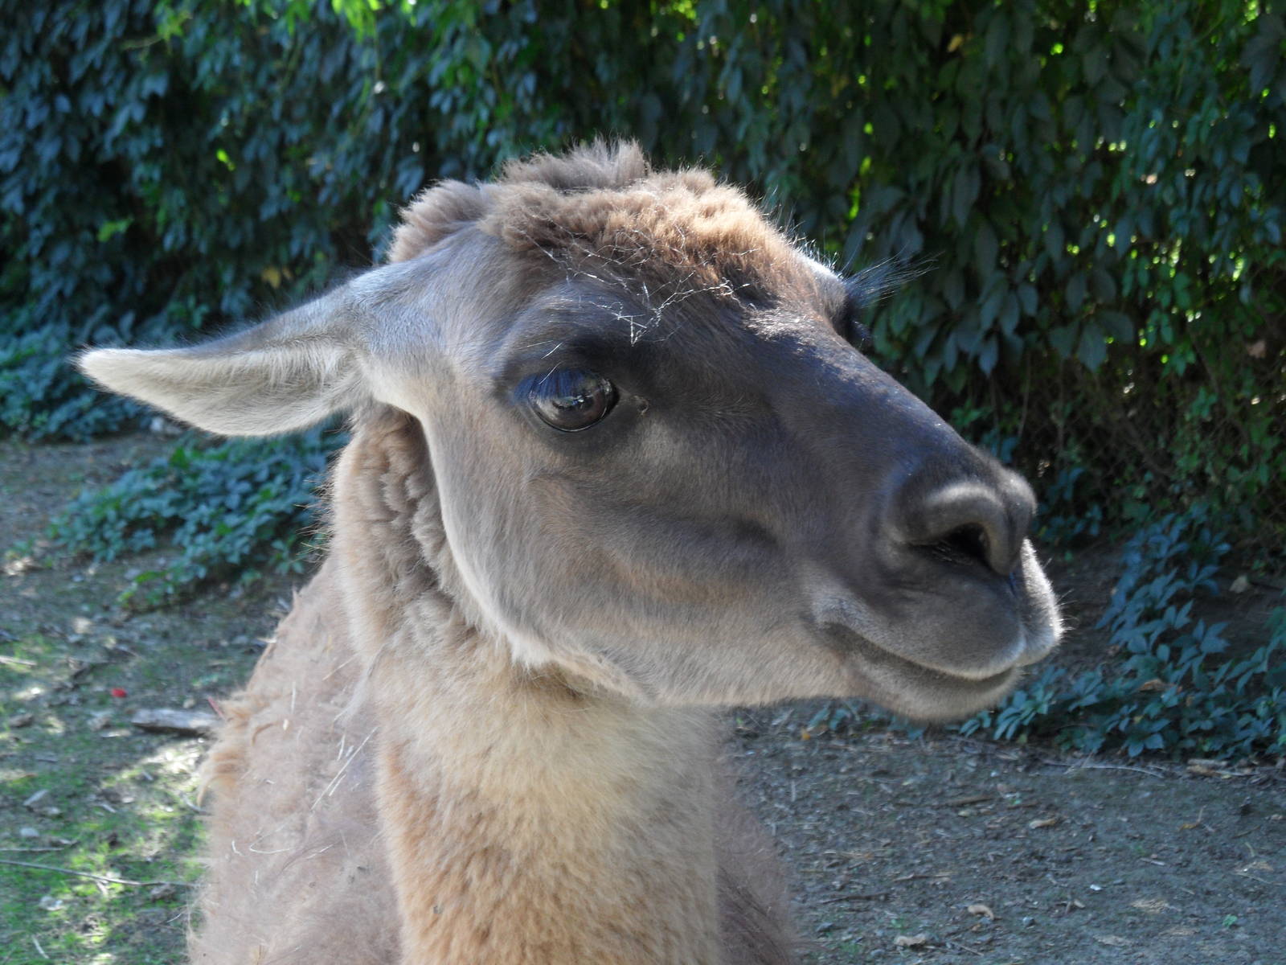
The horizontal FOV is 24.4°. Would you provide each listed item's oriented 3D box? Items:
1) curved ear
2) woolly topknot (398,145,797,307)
[{"bbox_3d":[-0.172,-0.050,1.210,0.122,0.058,0.045,-1,23,21],"label":"curved ear"},{"bbox_3d":[-0.019,-0.103,1.200,0.125,0.058,0.135,-11,16,-41],"label":"woolly topknot"}]

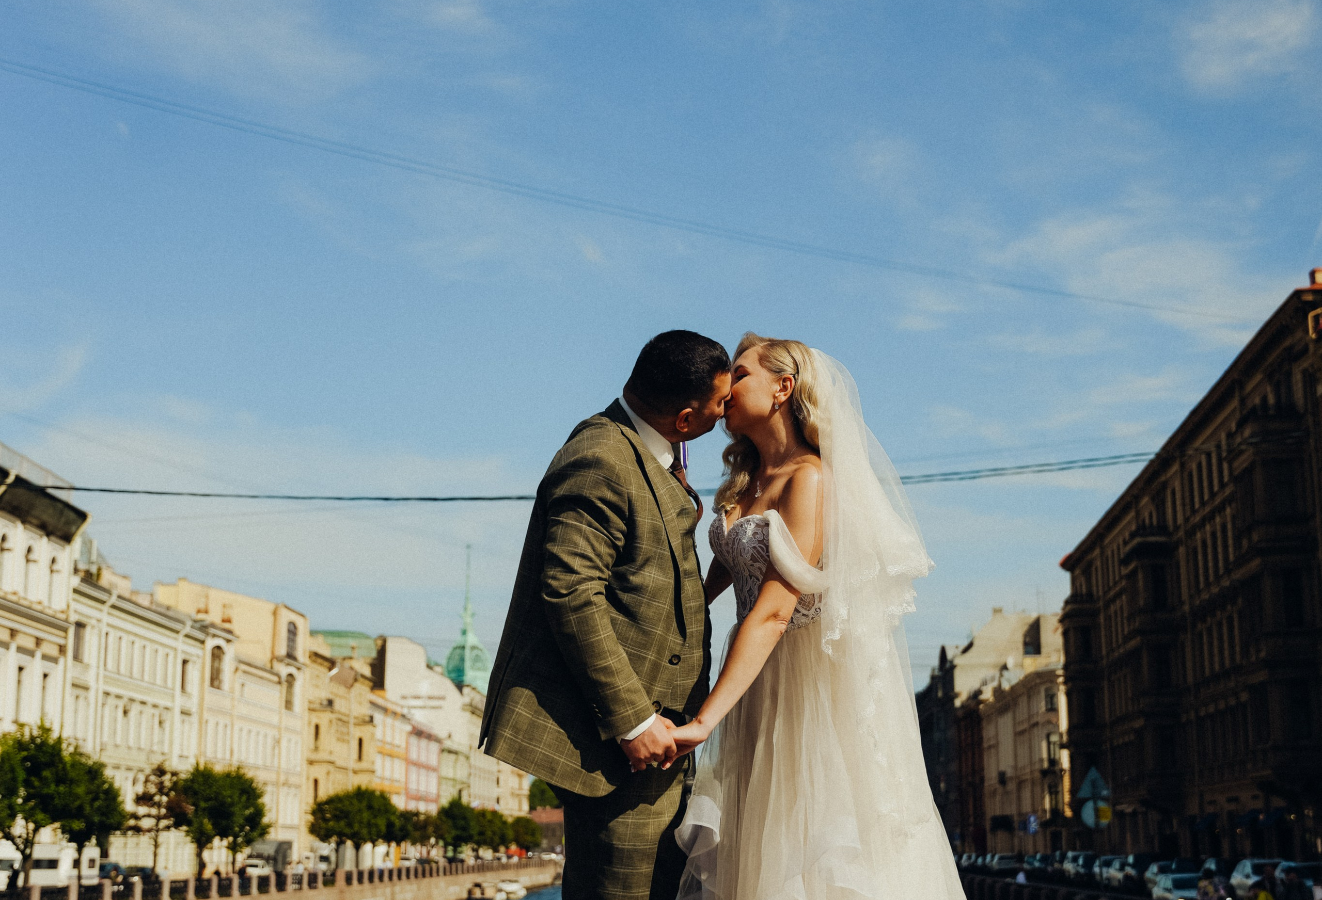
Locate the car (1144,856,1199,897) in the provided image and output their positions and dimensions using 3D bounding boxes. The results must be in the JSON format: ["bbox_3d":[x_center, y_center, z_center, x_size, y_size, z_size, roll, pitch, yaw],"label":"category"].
[{"bbox_3d":[21.104,17.750,76.971,1.780,1.530,4.400,-1,-12,4],"label":"car"}]

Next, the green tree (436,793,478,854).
[{"bbox_3d":[-15.520,29.830,143.959,3.400,6.300,3.400,0,-12,0],"label":"green tree"}]

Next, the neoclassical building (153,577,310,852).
[{"bbox_3d":[-33.130,19.894,129.969,12.000,20.000,26.000,-1,-12,3],"label":"neoclassical building"}]

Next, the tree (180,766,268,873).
[{"bbox_3d":[-19.133,16.896,82.303,4.000,5.750,4.200,0,-12,0],"label":"tree"}]

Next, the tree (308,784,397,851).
[{"bbox_3d":[-17.827,22.531,108.708,5.000,5.800,4.600,0,-12,0],"label":"tree"}]

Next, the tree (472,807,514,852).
[{"bbox_3d":[-14.327,33.636,160.528,3.500,5.800,3.500,0,-12,0],"label":"tree"}]

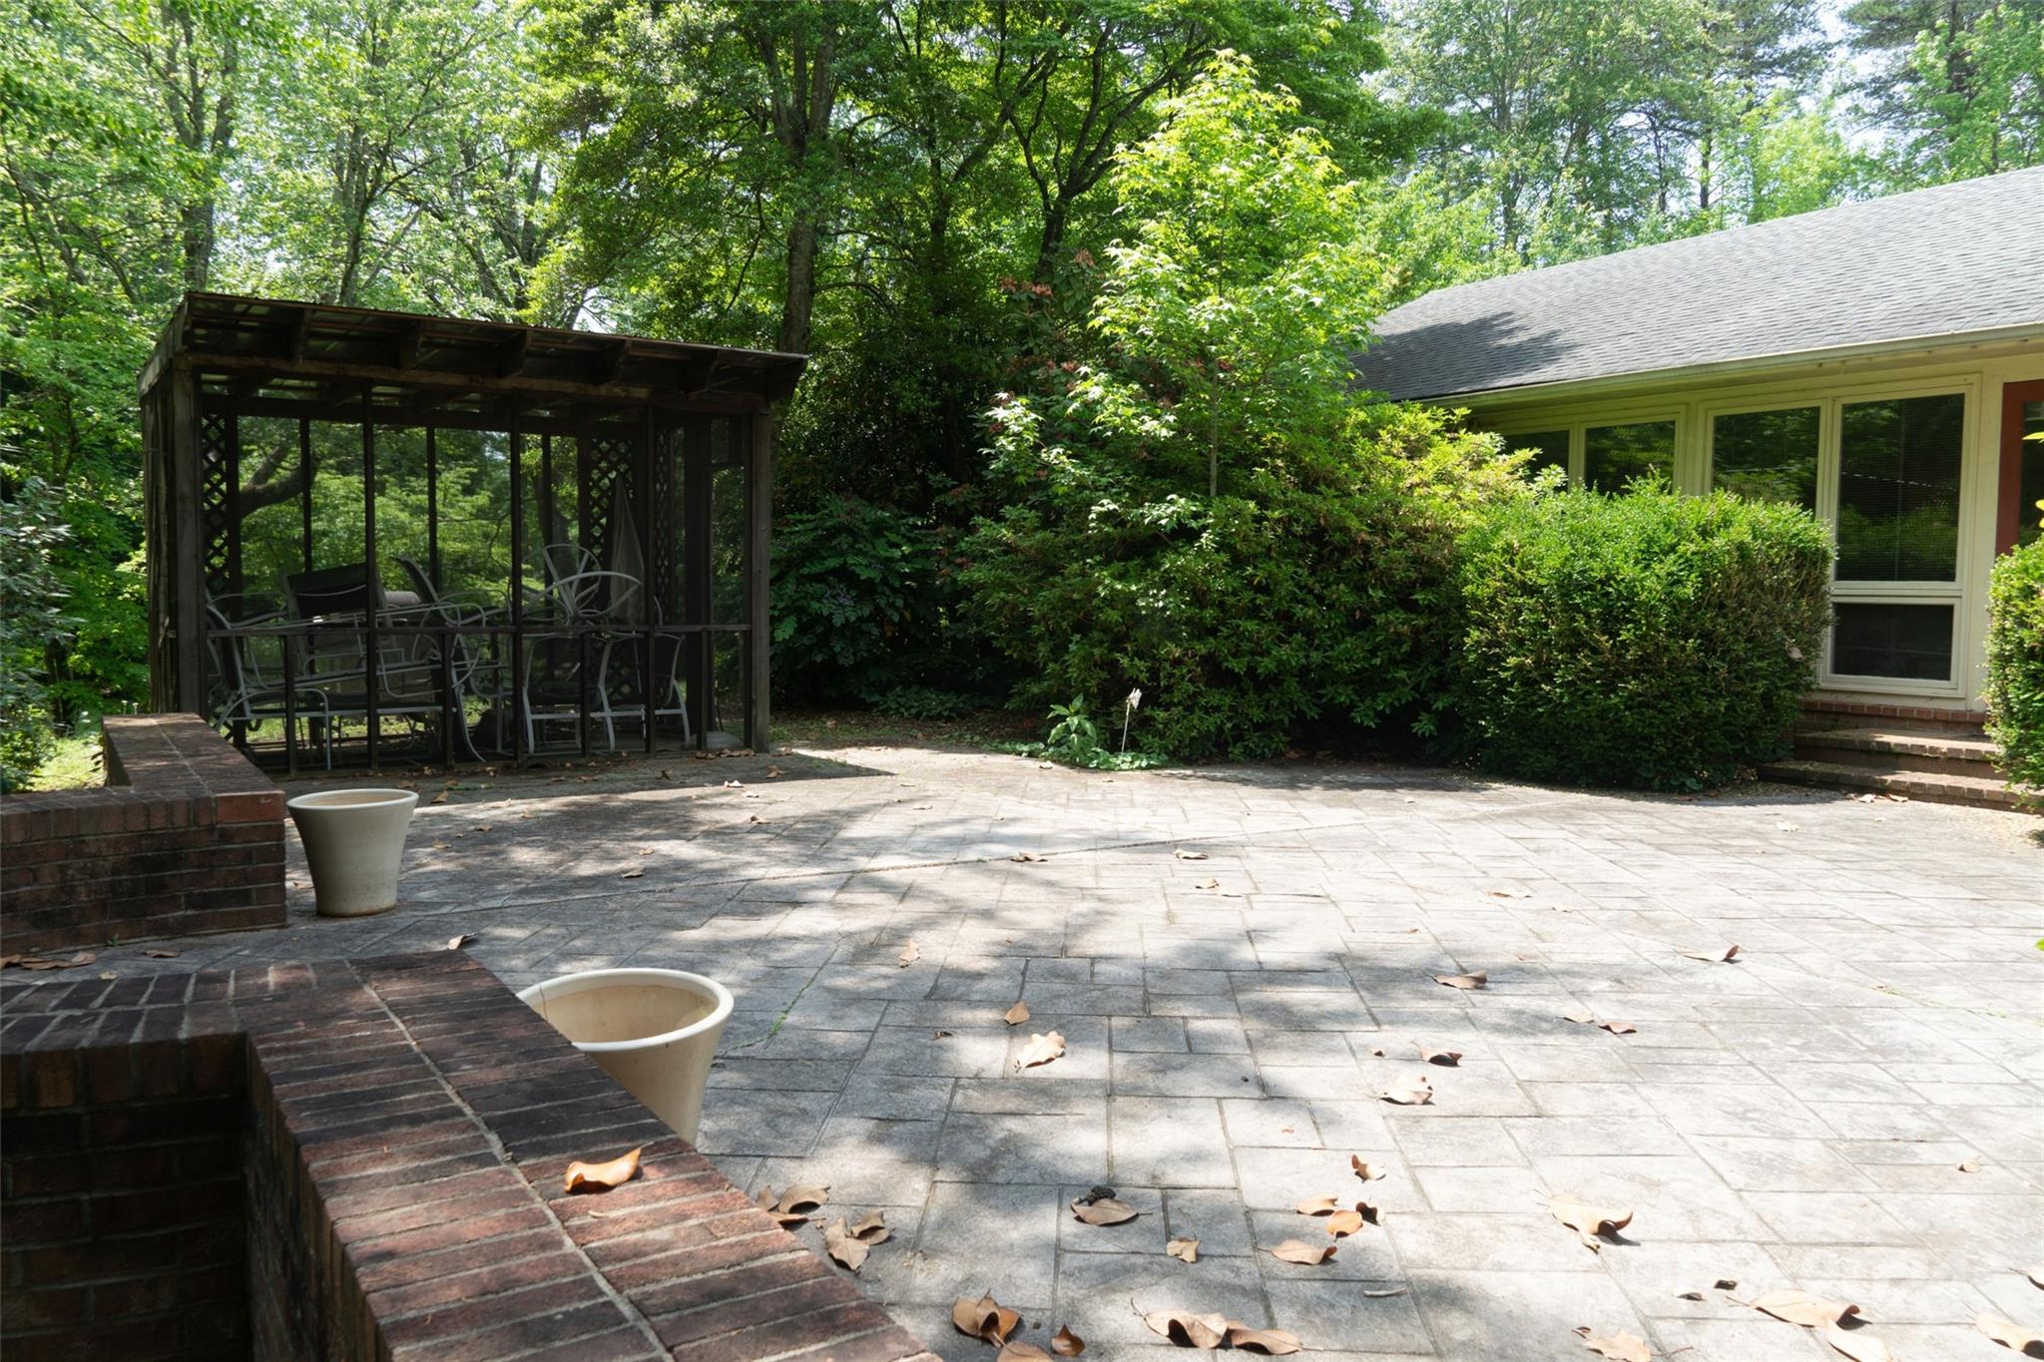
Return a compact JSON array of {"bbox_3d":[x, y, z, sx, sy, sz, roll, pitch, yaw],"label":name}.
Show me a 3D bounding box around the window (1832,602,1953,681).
[{"bbox_3d":[5.601,-0.252,9.869,0.060,0.483,0.751,-2,4,-36],"label":"window"}]

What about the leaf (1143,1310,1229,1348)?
[{"bbox_3d":[0.266,1.053,2.491,0.142,0.040,0.060,1,5,6],"label":"leaf"}]

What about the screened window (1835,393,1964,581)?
[{"bbox_3d":[5.608,-1.217,9.815,0.060,1.172,0.759,-2,4,-36],"label":"screened window"}]

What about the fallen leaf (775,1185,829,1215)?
[{"bbox_3d":[-0.404,0.955,2.819,0.100,0.045,0.053,0,4,-5],"label":"fallen leaf"}]

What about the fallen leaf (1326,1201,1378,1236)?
[{"bbox_3d":[0.624,1.018,2.898,0.100,0.034,0.072,-1,5,-10],"label":"fallen leaf"}]

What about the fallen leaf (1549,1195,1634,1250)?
[{"bbox_3d":[1.015,0.964,2.732,0.144,0.045,0.104,4,6,40],"label":"fallen leaf"}]

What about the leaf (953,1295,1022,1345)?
[{"bbox_3d":[-0.056,1.048,2.516,0.118,0.045,0.085,0,5,-5],"label":"leaf"}]

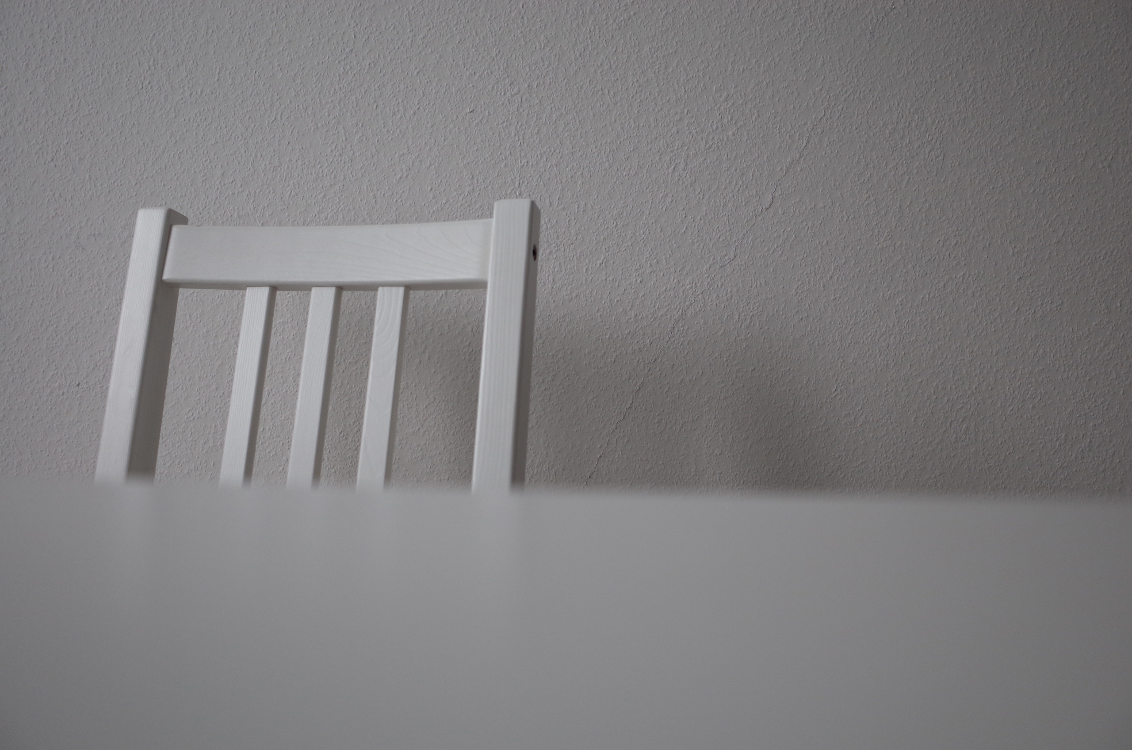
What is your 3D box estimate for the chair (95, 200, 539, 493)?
[{"bbox_3d":[-0.288,0.293,0.652,0.420,0.900,0.490,1,2,14],"label":"chair"}]

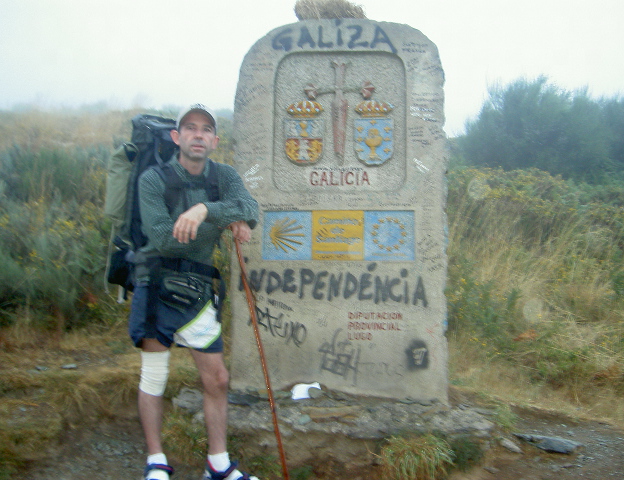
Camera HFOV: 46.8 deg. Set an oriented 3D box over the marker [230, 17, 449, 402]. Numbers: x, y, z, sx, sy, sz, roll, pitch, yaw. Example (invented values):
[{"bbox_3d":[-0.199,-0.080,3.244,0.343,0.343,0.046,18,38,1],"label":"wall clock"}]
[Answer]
[{"bbox_3d":[0.155,-0.155,3.870,1.120,1.990,0.270,0,-2,4],"label":"marker"}]

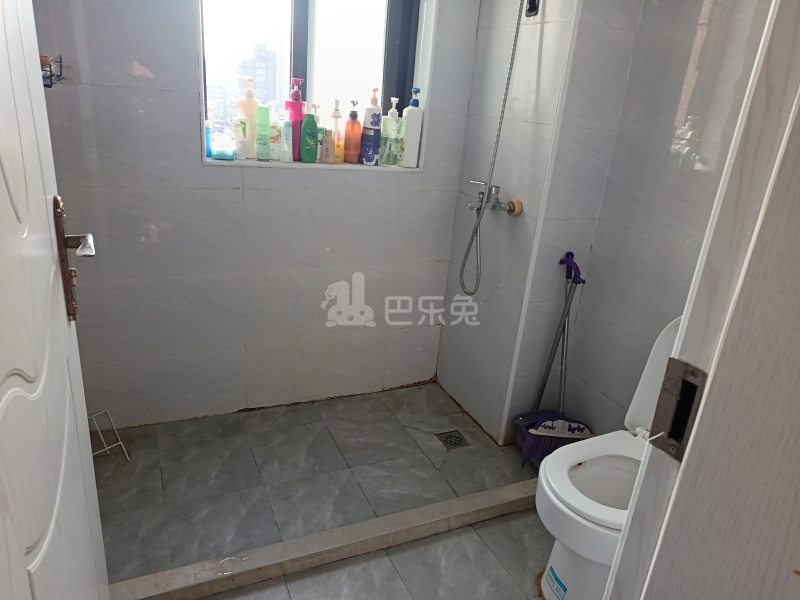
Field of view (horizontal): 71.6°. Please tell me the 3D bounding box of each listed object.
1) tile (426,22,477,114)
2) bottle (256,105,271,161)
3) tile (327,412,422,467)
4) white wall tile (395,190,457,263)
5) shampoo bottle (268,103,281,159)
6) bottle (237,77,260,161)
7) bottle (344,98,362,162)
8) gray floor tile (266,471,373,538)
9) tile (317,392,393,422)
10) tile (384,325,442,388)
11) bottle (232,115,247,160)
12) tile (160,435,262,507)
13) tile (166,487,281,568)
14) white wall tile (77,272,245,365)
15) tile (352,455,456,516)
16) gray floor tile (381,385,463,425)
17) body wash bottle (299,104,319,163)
[{"bbox_3d":[0.196,-0.863,2.092,0.166,0.300,0.010,-5,22,-25],"label":"tile"},{"bbox_3d":[-0.482,-0.587,1.954,0.051,0.187,0.040,-2,22,-19],"label":"bottle"},{"bbox_3d":[-0.107,0.527,2.115,0.296,0.010,0.300,-5,22,-25],"label":"tile"},{"bbox_3d":[0.106,-0.301,2.288,0.263,0.300,0.010,-5,22,-25],"label":"white wall tile"},{"bbox_3d":[-0.449,-0.605,1.991,0.053,0.200,0.045,-2,22,-19],"label":"shampoo bottle"},{"bbox_3d":[-0.538,-0.642,1.962,0.073,0.275,0.050,-2,22,-19],"label":"bottle"},{"bbox_3d":[-0.172,-0.617,2.057,0.065,0.228,0.054,0,21,-14],"label":"bottle"},{"bbox_3d":[-0.255,0.651,1.766,0.300,0.010,0.295,-4,22,-24],"label":"gray floor tile"},{"bbox_3d":[-0.203,0.449,2.347,0.300,0.010,0.167,-5,23,-25],"label":"tile"},{"bbox_3d":[0.054,0.253,2.479,0.260,0.280,0.010,-5,22,-25],"label":"tile"},{"bbox_3d":[-0.581,-0.587,2.004,0.048,0.147,0.038,-4,22,-24],"label":"bottle"},{"bbox_3d":[-0.643,0.572,1.885,0.298,0.010,0.305,-5,22,-24],"label":"tile"},{"bbox_3d":[-0.518,0.669,1.626,0.296,0.010,0.275,-5,22,-25],"label":"tile"},{"bbox_3d":[-0.856,0.060,1.969,0.600,0.302,0.010,-5,23,-25],"label":"white wall tile"},{"bbox_3d":[0.016,0.630,1.889,0.300,0.010,0.295,-4,22,-24],"label":"tile"},{"bbox_3d":[0.091,0.443,2.410,0.300,0.010,0.295,-5,22,-24],"label":"gray floor tile"},{"bbox_3d":[-0.327,-0.600,2.018,0.064,0.192,0.042,-2,22,-19],"label":"body wash bottle"}]

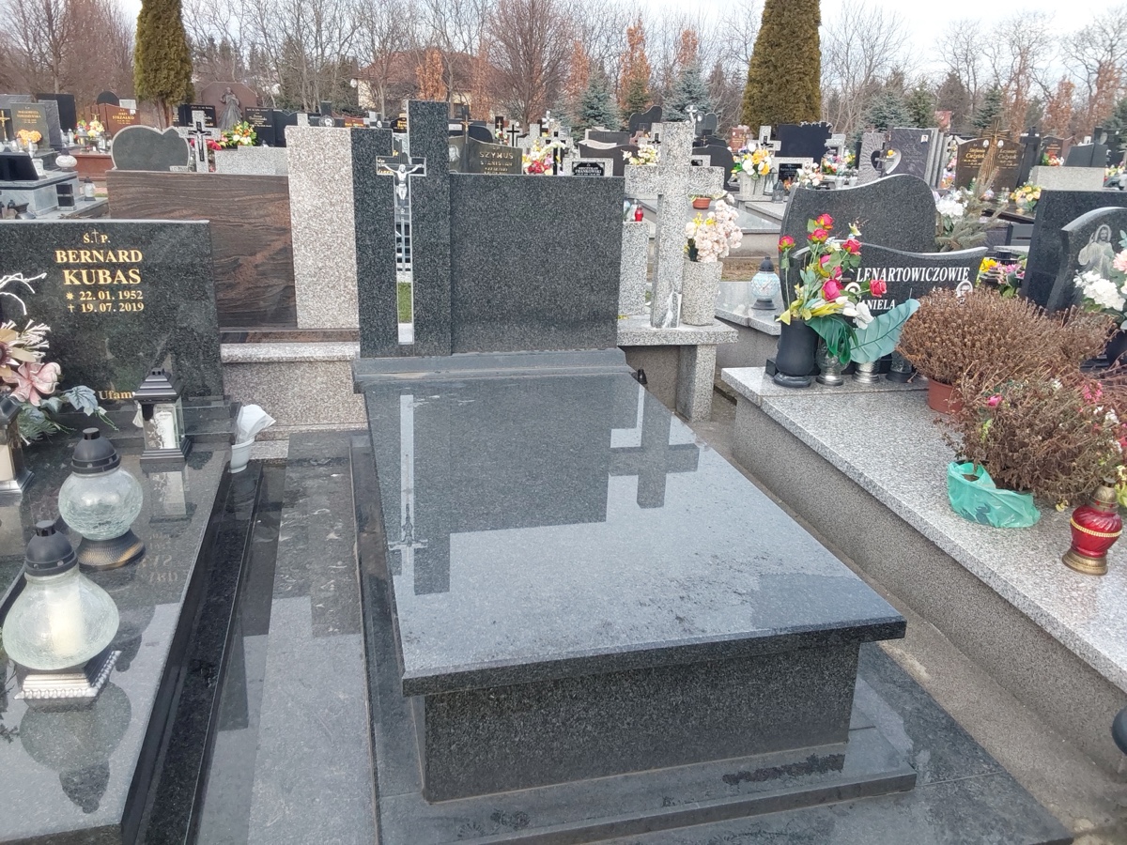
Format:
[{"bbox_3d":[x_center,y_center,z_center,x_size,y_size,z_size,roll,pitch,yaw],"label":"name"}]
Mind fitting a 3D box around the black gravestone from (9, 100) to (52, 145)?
[{"bbox_3d":[-8.494,-4.729,14.509,0.660,0.780,0.200,-3,18,-14],"label":"black gravestone"}]

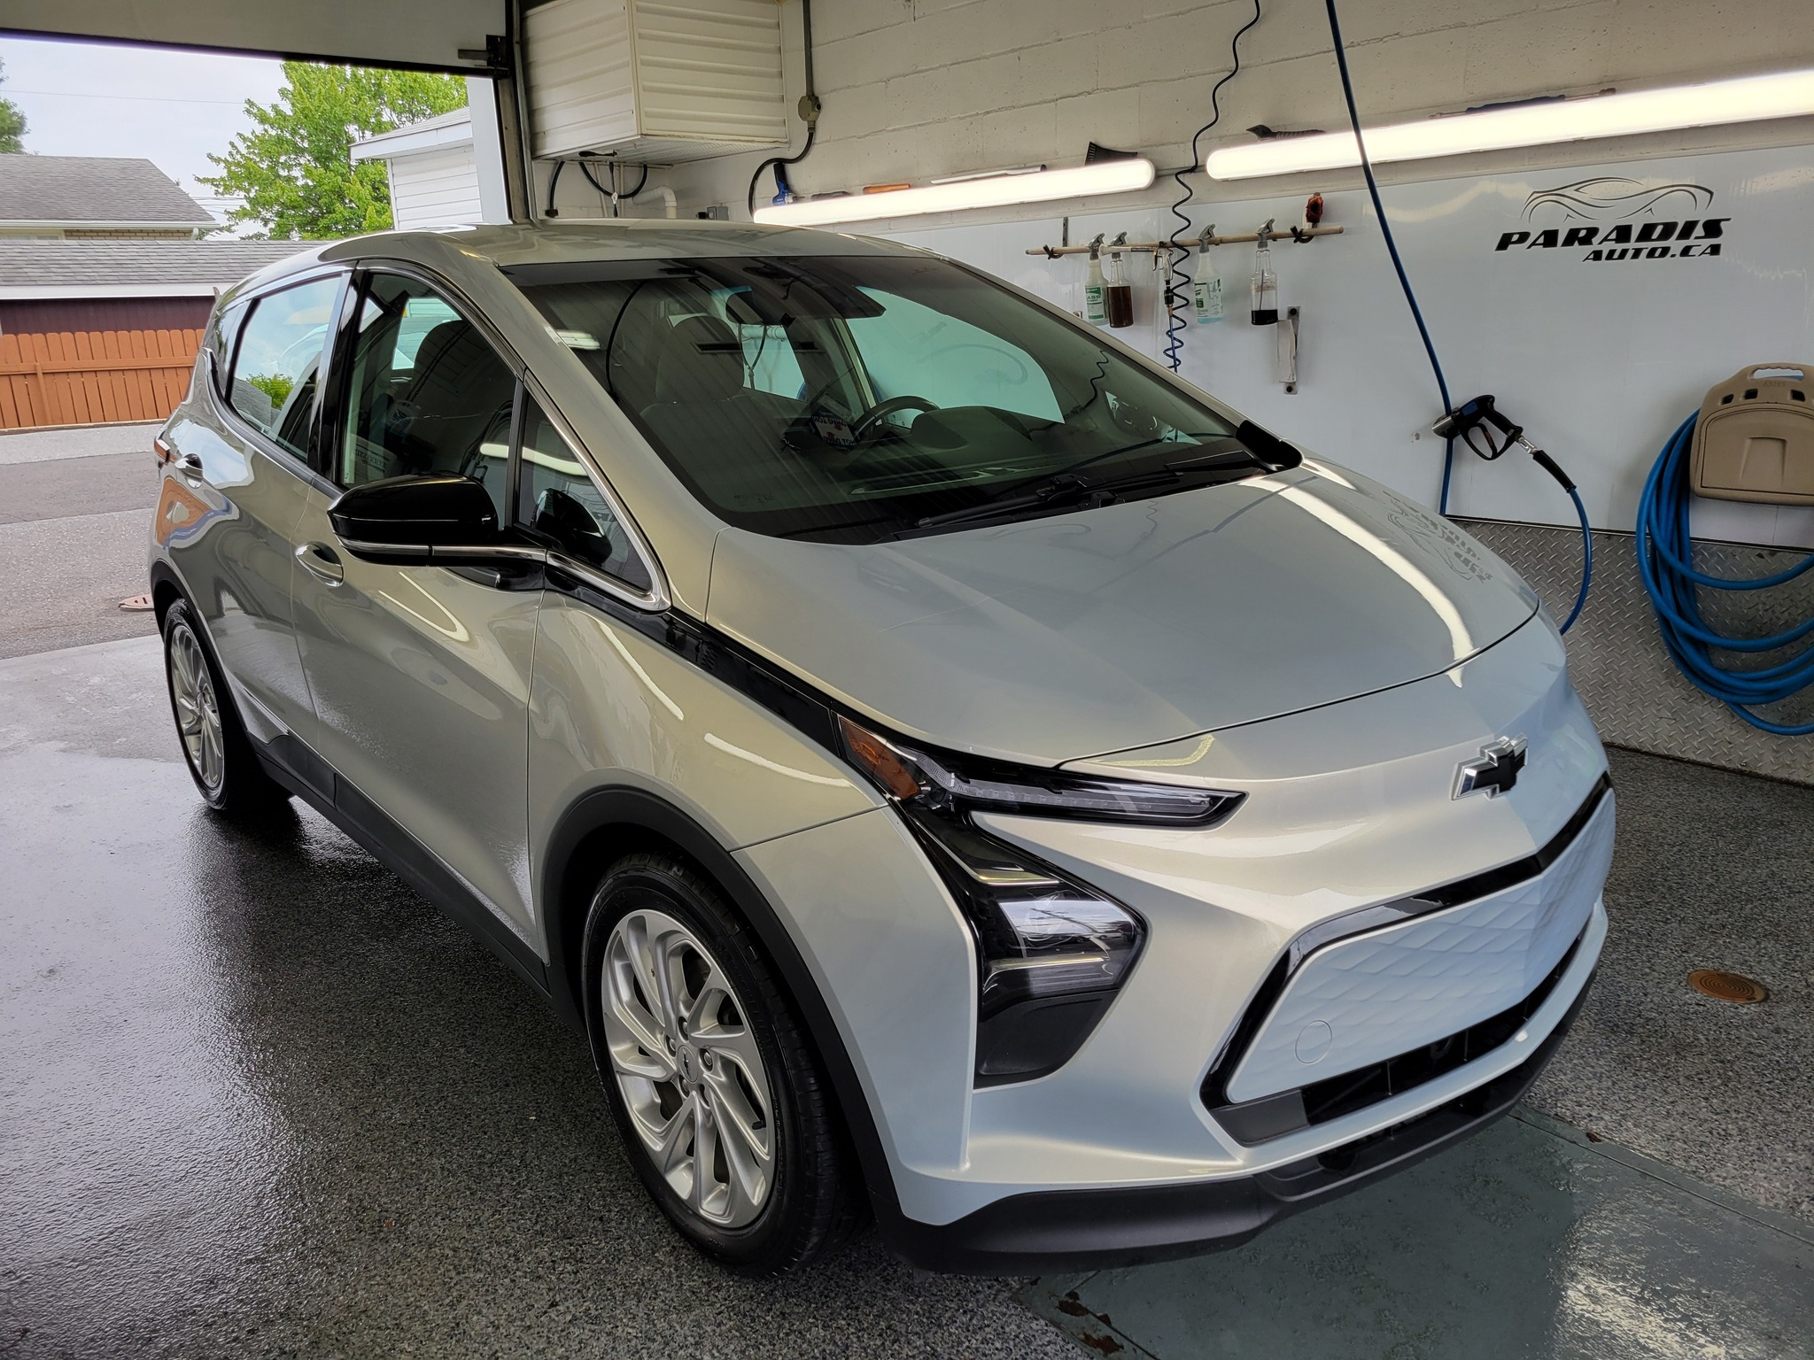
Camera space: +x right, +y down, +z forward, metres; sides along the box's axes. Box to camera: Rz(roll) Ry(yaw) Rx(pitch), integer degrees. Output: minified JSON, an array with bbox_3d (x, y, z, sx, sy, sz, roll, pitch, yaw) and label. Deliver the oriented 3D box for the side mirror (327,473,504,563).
[{"bbox_3d":[-0.756,-0.252,2.121,0.225,0.148,0.180,-14,20,-38],"label":"side mirror"}]

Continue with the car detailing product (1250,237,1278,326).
[{"bbox_3d":[1.164,-1.322,4.451,0.105,0.325,0.088,-13,19,-37],"label":"car detailing product"}]

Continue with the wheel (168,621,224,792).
[{"bbox_3d":[-1.957,0.066,3.928,0.170,0.467,0.467,-14,20,-39],"label":"wheel"}]

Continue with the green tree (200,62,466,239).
[{"bbox_3d":[-10.492,-9.811,26.480,7.500,8.600,7.500,-14,20,-38],"label":"green tree"}]

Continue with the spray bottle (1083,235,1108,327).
[{"bbox_3d":[0.712,-1.501,5.117,0.100,0.310,0.095,-26,27,-34],"label":"spray bottle"}]

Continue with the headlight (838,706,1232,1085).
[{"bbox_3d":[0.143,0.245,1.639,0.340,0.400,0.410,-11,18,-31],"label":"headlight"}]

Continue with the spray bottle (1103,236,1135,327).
[{"bbox_3d":[0.767,-1.443,4.919,0.105,0.330,0.088,-13,19,-37],"label":"spray bottle"}]

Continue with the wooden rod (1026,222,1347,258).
[{"bbox_3d":[0.908,-1.520,4.736,0.023,0.023,1.374,-15,20,-38],"label":"wooden rod"}]

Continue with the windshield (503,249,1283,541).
[{"bbox_3d":[0.003,-0.585,2.568,1.340,0.150,1.060,-14,46,-39],"label":"windshield"}]

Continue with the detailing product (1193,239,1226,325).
[{"bbox_3d":[1.051,-1.408,4.733,0.100,0.310,0.095,-26,27,-34],"label":"detailing product"}]

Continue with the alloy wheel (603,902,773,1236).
[{"bbox_3d":[-0.261,0.540,2.007,0.170,0.468,0.468,-13,19,-38],"label":"alloy wheel"}]

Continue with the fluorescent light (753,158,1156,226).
[{"bbox_3d":[0.061,-2.013,5.675,0.095,0.095,2.534,-13,19,-37],"label":"fluorescent light"}]

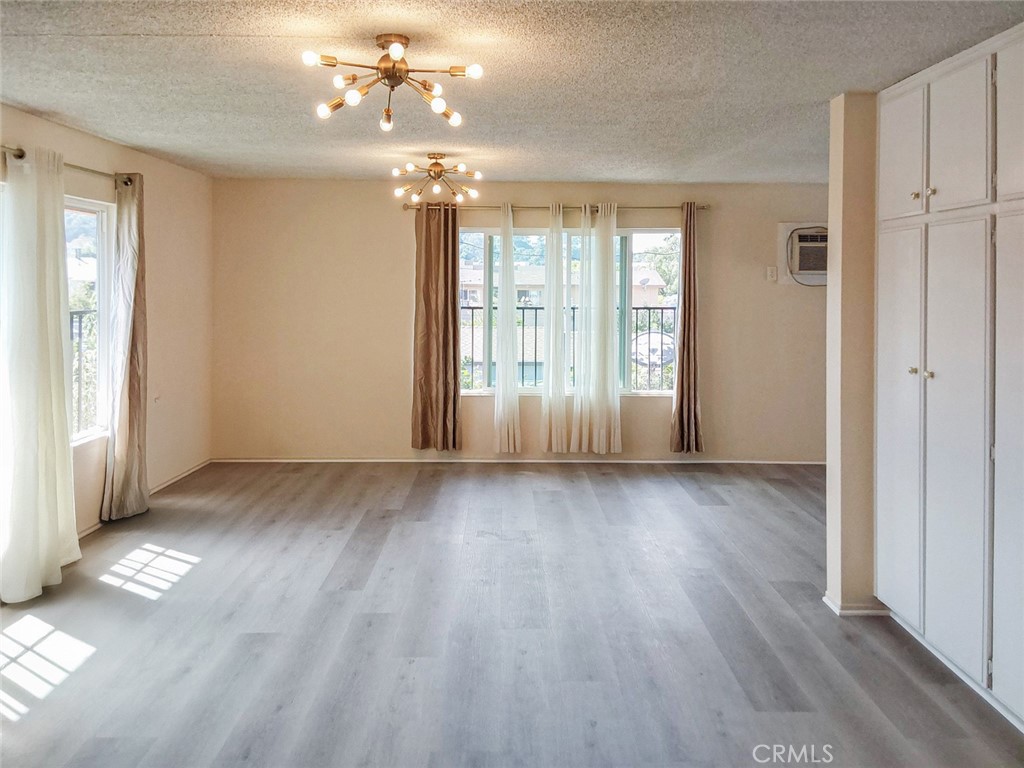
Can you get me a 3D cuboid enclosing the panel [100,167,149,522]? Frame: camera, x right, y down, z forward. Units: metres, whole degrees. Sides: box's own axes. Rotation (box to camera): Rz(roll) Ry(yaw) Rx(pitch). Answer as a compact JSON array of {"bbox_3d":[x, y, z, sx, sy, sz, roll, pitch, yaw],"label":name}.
[{"bbox_3d":[-2.411,-0.234,5.180,0.180,2.100,0.280,0,5,0],"label":"panel"}]

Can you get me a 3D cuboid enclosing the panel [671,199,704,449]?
[{"bbox_3d":[1.498,-0.491,7.070,0.280,2.130,0.120,0,5,0],"label":"panel"}]

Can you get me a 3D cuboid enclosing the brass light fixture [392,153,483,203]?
[{"bbox_3d":[-0.523,-1.451,5.820,0.640,0.315,0.640,0,5,0],"label":"brass light fixture"}]

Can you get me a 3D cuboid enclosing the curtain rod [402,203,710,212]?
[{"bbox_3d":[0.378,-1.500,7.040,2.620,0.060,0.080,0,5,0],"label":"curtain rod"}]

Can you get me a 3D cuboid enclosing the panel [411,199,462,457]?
[{"bbox_3d":[-0.643,-0.489,7.050,0.440,2.120,0.120,0,5,0],"label":"panel"}]

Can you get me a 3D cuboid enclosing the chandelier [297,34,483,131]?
[{"bbox_3d":[-0.440,-1.116,3.060,0.640,0.310,0.640,0,5,0],"label":"chandelier"}]

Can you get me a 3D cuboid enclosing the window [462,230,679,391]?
[{"bbox_3d":[0.488,-0.626,7.150,2.050,1.430,0.110,0,5,0],"label":"window"}]

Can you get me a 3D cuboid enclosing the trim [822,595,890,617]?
[{"bbox_3d":[1.626,1.039,3.920,0.245,0.055,0.190,0,5,0],"label":"trim"}]

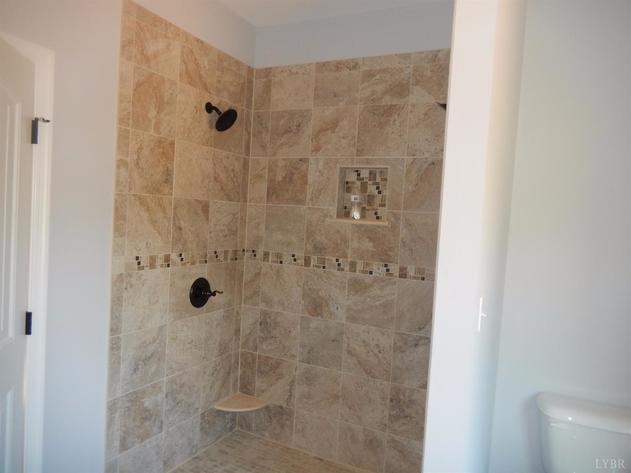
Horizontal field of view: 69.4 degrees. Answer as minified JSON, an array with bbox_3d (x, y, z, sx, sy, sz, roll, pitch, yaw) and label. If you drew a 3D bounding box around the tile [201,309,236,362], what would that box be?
[{"bbox_3d":[-0.616,0.626,2.903,0.013,0.302,0.293,5,3,26],"label":"tile"}]

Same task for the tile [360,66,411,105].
[{"bbox_3d":[0.403,-0.869,2.634,0.306,0.202,0.011,5,3,27],"label":"tile"}]

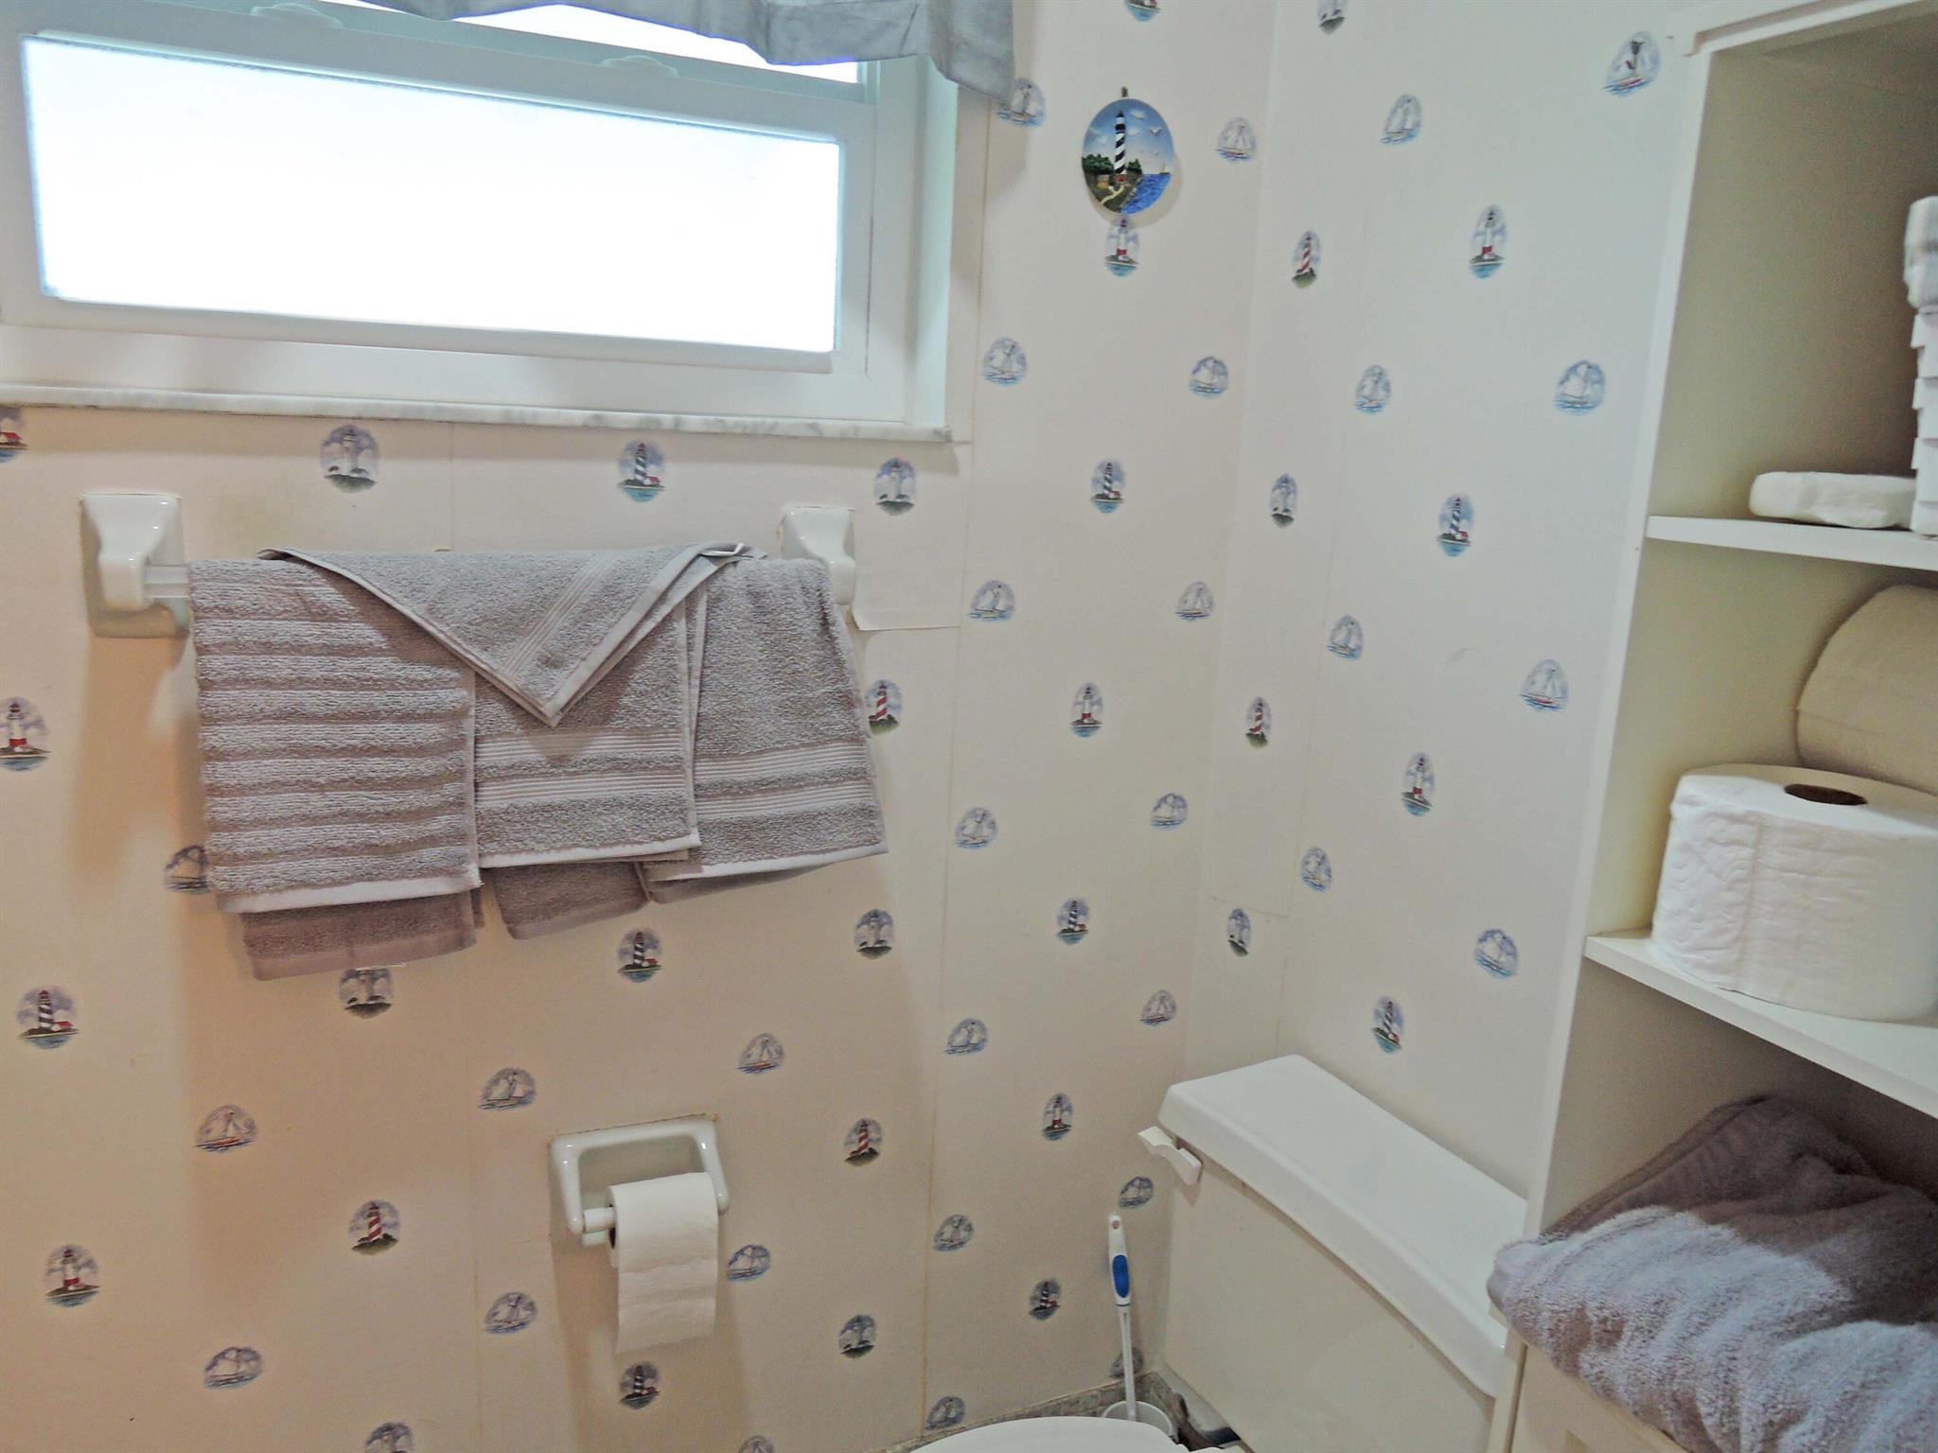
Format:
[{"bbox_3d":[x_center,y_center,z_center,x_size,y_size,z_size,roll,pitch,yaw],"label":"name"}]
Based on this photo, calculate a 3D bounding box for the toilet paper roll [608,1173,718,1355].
[{"bbox_3d":[-0.329,0.564,1.430,0.102,0.168,0.082,-2,13,-24],"label":"toilet paper roll"}]

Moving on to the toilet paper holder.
[{"bbox_3d":[-0.347,0.504,1.429,0.182,0.124,0.075,-2,13,-24],"label":"toilet paper holder"}]

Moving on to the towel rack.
[{"bbox_3d":[-0.418,-0.144,1.244,0.688,0.120,0.075,-3,13,-24],"label":"towel rack"}]

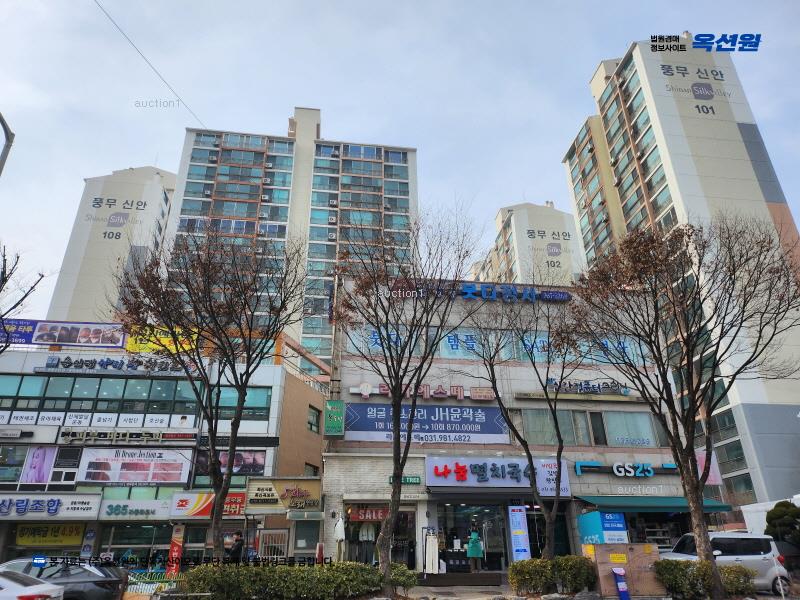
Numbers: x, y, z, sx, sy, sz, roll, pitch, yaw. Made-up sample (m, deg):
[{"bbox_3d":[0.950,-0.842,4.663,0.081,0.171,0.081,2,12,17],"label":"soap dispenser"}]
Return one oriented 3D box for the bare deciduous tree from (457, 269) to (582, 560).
[{"bbox_3d":[3.847,3.335,16.355,4.036,9.069,4.036,3,-26,-7],"label":"bare deciduous tree"}]

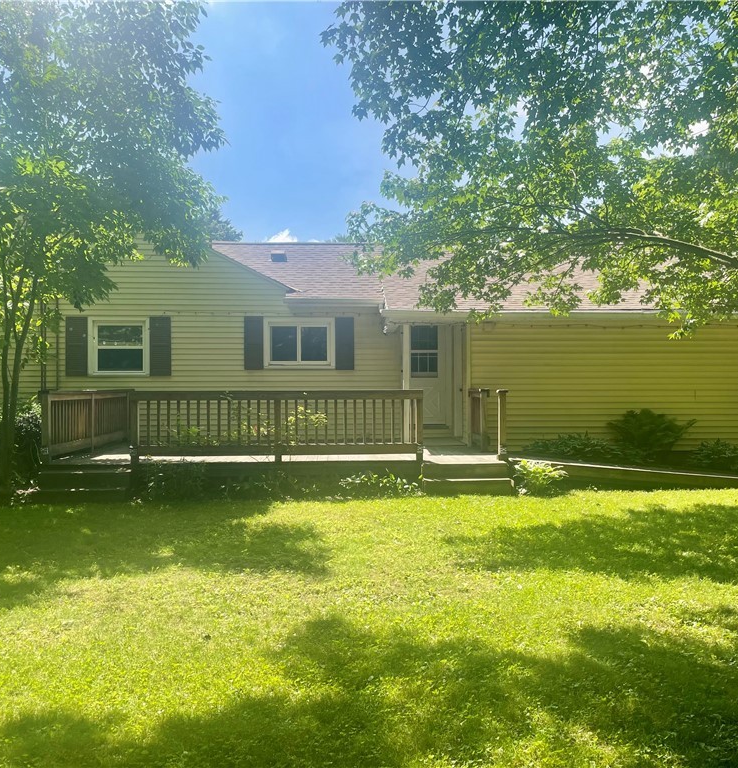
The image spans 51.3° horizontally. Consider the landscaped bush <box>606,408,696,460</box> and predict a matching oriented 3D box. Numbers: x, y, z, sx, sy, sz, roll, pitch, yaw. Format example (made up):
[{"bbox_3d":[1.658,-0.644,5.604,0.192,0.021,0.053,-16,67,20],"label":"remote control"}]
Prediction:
[{"bbox_3d":[4.429,0.810,12.100,1.400,0.850,1.100,0,0,-1],"label":"landscaped bush"}]

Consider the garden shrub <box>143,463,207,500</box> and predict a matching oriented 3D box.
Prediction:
[{"bbox_3d":[-2.402,1.198,9.450,0.830,0.460,0.550,0,0,-1],"label":"garden shrub"}]

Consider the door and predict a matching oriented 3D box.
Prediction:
[{"bbox_3d":[1.088,-0.274,14.550,0.840,2.000,0.080,0,0,-1],"label":"door"}]

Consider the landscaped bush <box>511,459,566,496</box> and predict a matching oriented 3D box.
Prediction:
[{"bbox_3d":[2.088,1.133,9.420,0.680,0.440,0.600,0,0,-1],"label":"landscaped bush"}]

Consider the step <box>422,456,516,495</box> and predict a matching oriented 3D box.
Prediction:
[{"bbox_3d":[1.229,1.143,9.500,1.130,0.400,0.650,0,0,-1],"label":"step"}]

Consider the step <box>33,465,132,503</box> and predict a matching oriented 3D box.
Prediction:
[{"bbox_3d":[-3.514,1.216,9.400,1.180,0.420,0.650,0,0,-1],"label":"step"}]

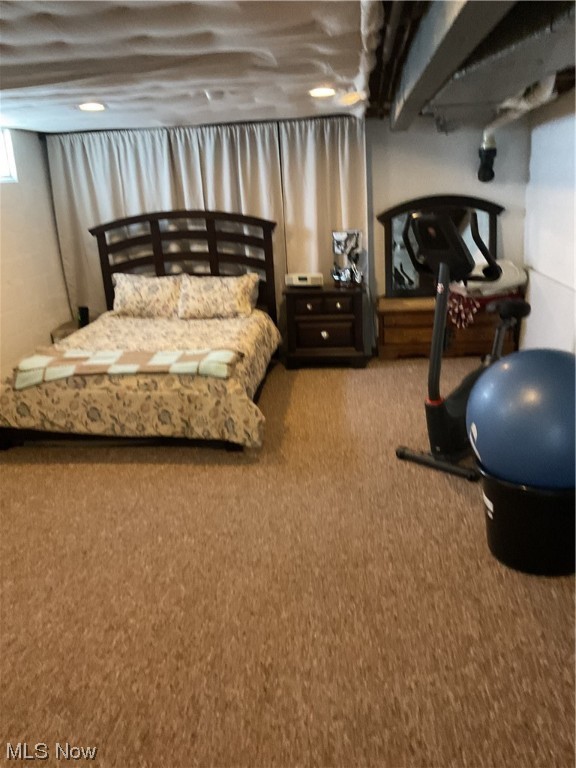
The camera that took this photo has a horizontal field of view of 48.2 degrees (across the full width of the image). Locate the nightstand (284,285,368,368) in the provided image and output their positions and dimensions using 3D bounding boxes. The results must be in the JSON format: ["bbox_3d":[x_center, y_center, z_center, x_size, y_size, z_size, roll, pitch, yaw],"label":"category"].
[{"bbox_3d":[0.346,-0.513,5.710,0.680,0.656,0.430,-1,17,6],"label":"nightstand"}]

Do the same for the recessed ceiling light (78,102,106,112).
[{"bbox_3d":[-1.305,-1.846,4.296,0.180,0.040,0.180,-1,17,6],"label":"recessed ceiling light"}]

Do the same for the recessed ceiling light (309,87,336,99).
[{"bbox_3d":[0.222,-1.875,4.139,0.180,0.040,0.180,-1,17,6],"label":"recessed ceiling light"}]

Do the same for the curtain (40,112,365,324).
[{"bbox_3d":[-0.716,-1.256,5.918,2.870,2.060,0.130,-1,17,6],"label":"curtain"}]

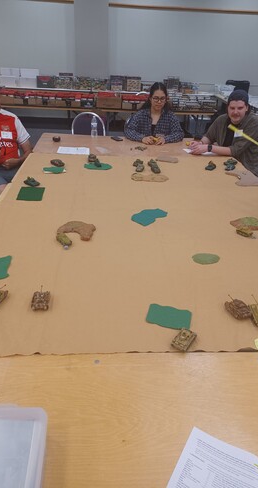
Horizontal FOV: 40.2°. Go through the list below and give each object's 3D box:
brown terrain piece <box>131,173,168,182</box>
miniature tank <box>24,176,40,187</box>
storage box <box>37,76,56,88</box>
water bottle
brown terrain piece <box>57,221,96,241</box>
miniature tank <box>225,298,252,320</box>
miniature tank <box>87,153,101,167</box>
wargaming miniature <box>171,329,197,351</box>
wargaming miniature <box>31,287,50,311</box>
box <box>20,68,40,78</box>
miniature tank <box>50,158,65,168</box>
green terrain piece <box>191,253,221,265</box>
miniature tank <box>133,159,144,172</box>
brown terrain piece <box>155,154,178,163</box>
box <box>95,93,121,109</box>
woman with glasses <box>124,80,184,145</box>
[{"bbox_3d":[0.161,-0.504,2.673,0.285,0.014,0.155,3,30,1],"label":"brown terrain piece"},{"bbox_3d":[-0.658,-0.428,2.388,0.108,0.047,0.060,24,36,32],"label":"miniature tank"},{"bbox_3d":[-1.594,-3.113,6.788,0.340,0.240,0.240,1,30,-3],"label":"storage box"},{"bbox_3d":[-0.360,-1.221,3.670,0.067,0.208,0.067,0,30,-4],"label":"water bottle"},{"bbox_3d":[-0.271,-0.071,1.816,0.200,0.025,0.180,-2,30,-8],"label":"brown terrain piece"},{"bbox_3d":[0.423,0.246,1.372,0.059,0.044,0.100,-10,32,-20],"label":"miniature tank"},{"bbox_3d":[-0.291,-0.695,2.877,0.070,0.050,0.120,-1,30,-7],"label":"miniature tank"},{"bbox_3d":[0.189,0.310,1.172,0.051,0.037,0.090,22,35,31],"label":"wargaming miniature"},{"bbox_3d":[-0.340,0.208,1.373,0.059,0.044,0.100,0,30,-6],"label":"wargaming miniature"},{"bbox_3d":[-1.853,-3.211,6.627,0.345,0.150,0.270,0,30,-4],"label":"box"},{"bbox_3d":[-0.571,-0.653,2.839,0.108,0.043,0.060,23,36,31],"label":"miniature tank"},{"bbox_3d":[0.361,0.066,1.639,0.128,0.010,0.090,1,30,-3],"label":"green terrain piece"},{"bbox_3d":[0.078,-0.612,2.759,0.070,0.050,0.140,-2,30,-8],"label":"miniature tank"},{"bbox_3d":[0.342,-0.746,3.106,0.200,0.013,0.130,7,30,8],"label":"brown terrain piece"},{"bbox_3d":[-0.299,-2.167,5.338,0.380,0.175,0.300,0,30,-4],"label":"box"},{"bbox_3d":[0.248,-1.008,3.729,0.570,1.265,0.650,2,30,-1],"label":"woman with glasses"}]

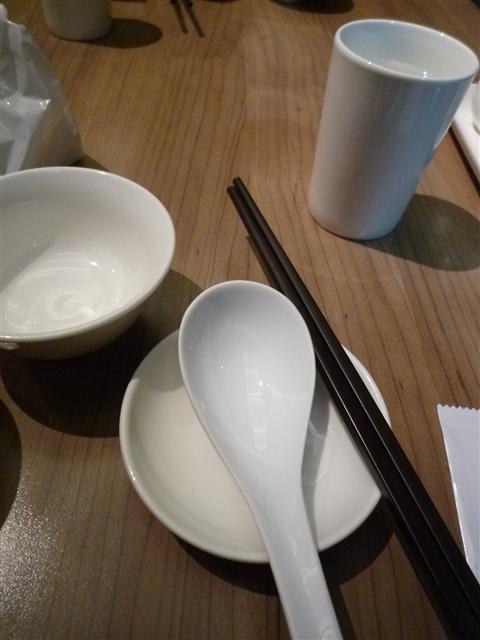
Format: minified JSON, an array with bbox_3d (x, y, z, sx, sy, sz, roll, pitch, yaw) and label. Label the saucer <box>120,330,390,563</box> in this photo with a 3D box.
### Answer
[{"bbox_3d":[0.006,0.043,0.189,0.105,0.020,0.105,3,51,-4],"label":"saucer"}]

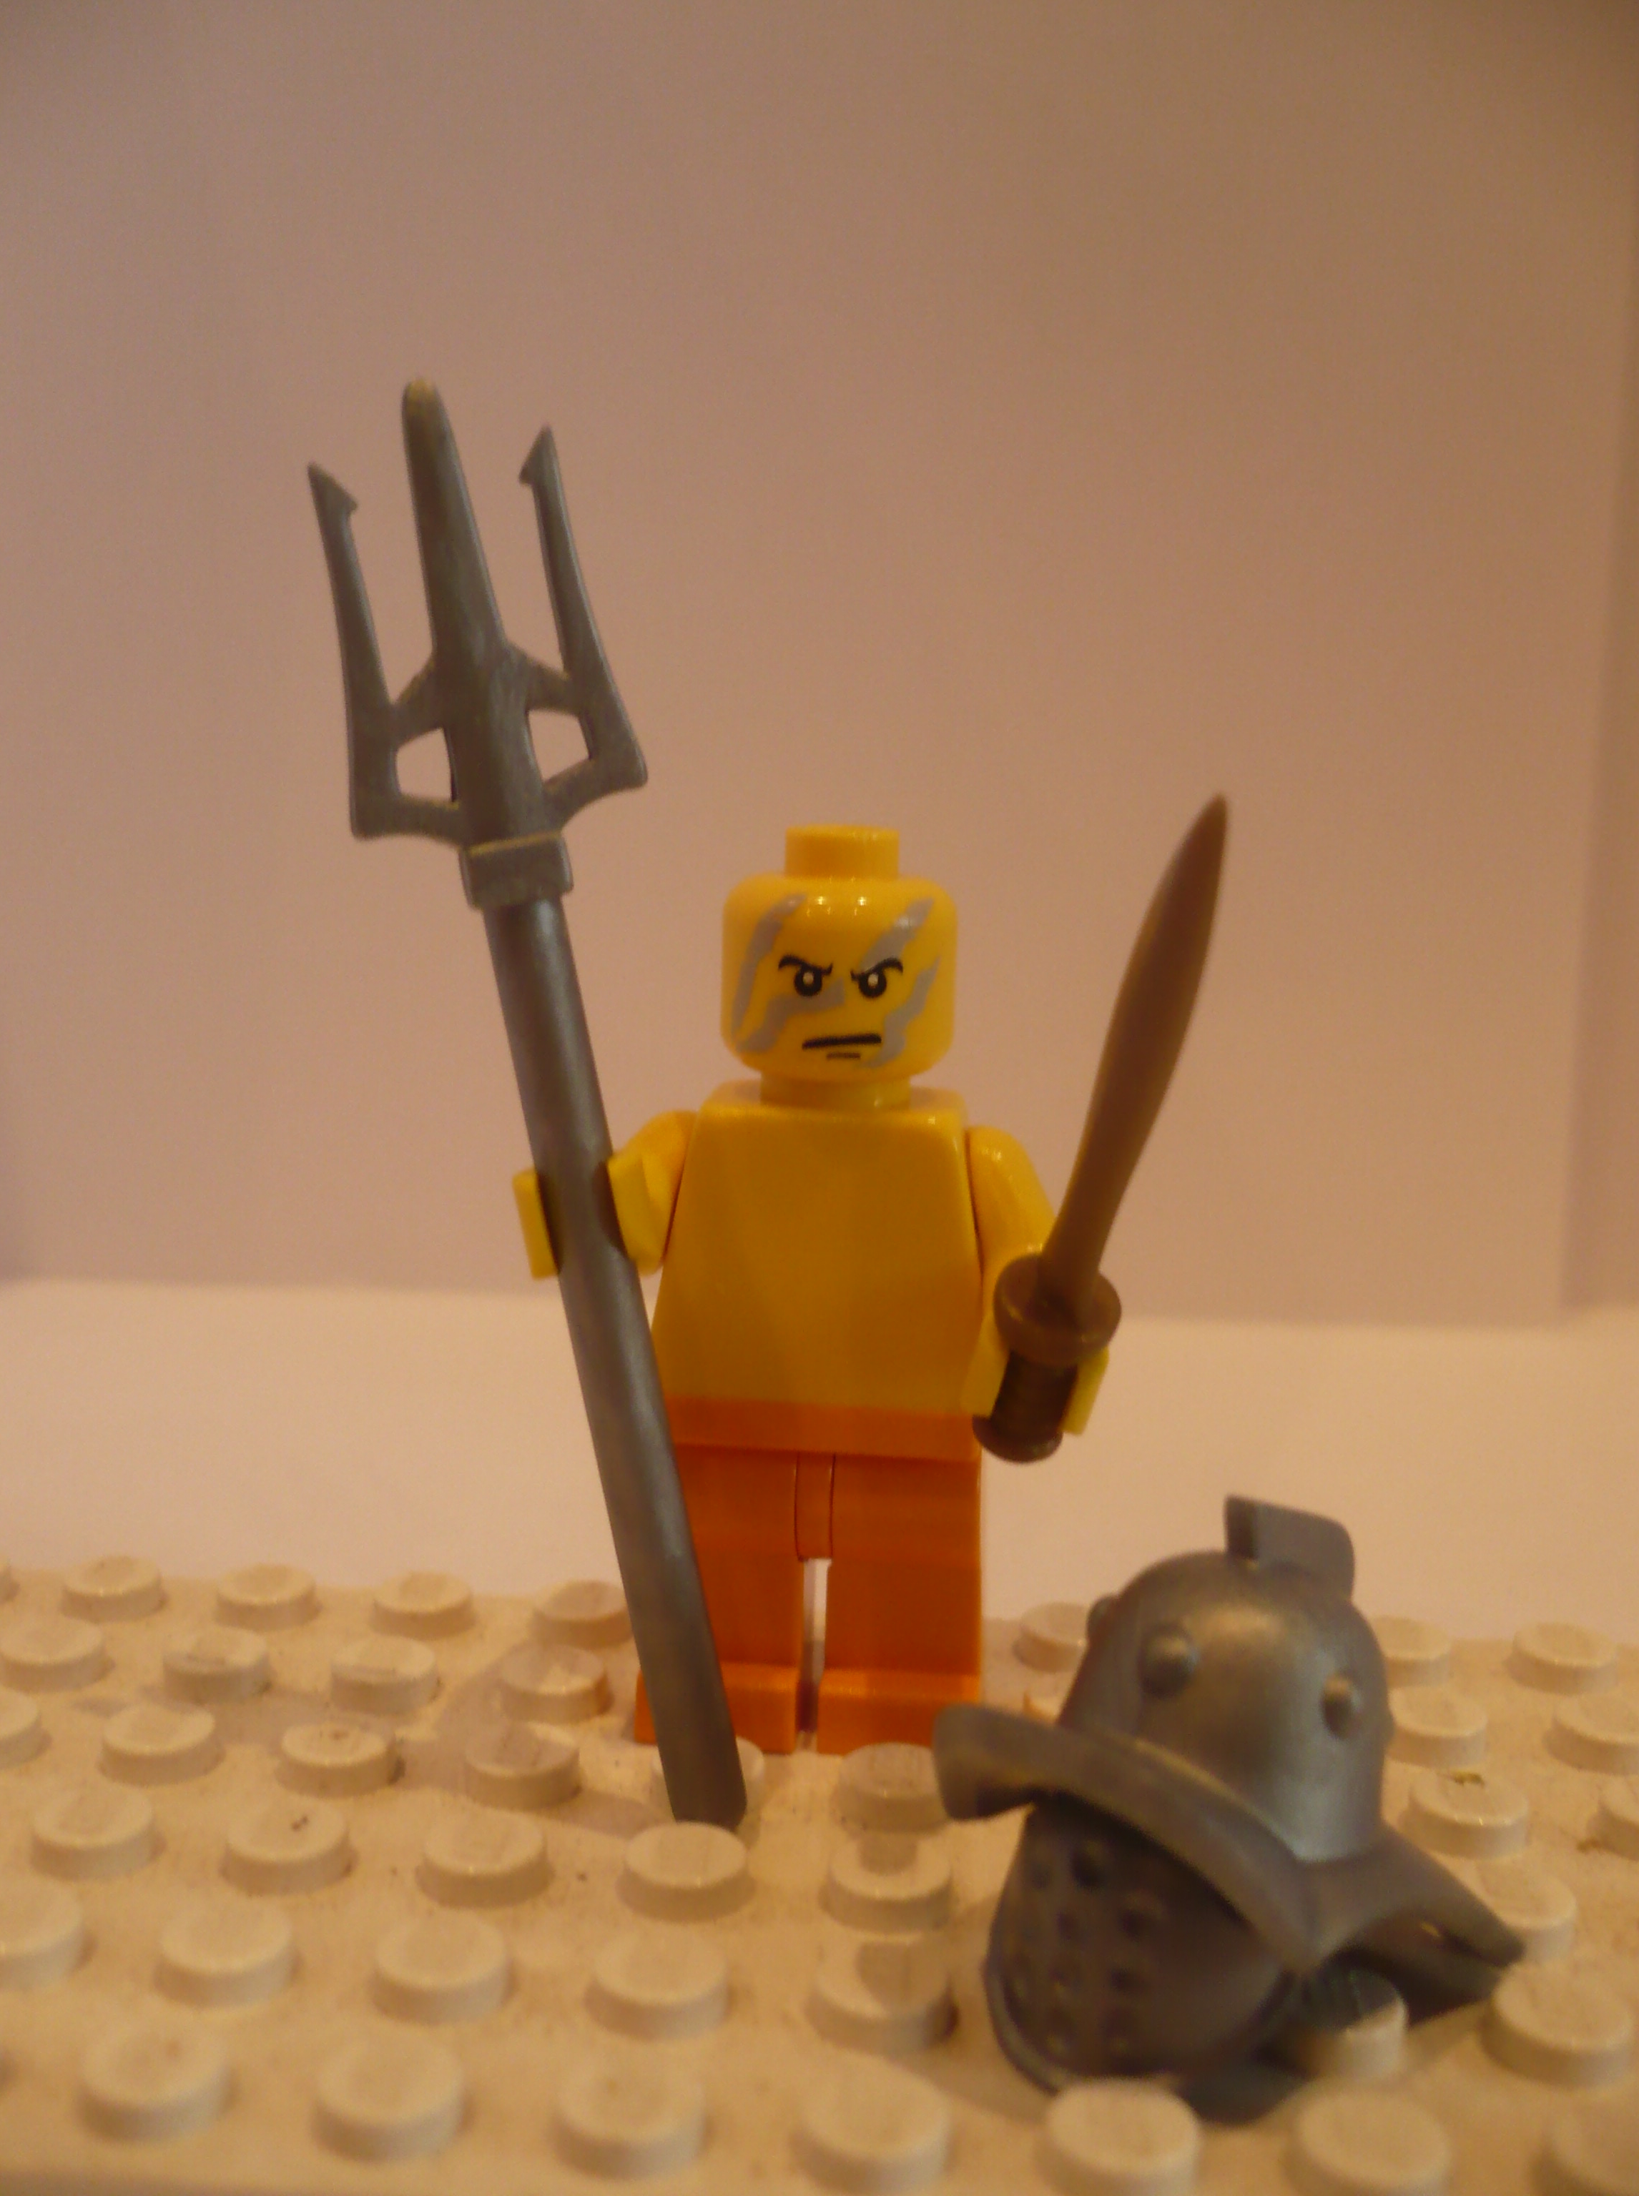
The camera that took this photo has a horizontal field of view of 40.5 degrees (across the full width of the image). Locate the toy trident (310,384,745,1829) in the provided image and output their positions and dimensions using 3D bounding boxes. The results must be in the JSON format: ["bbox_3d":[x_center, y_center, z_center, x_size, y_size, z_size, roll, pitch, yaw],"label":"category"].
[{"bbox_3d":[-0.010,0.002,0.089,0.012,0.060,0.004,-12,6,-11],"label":"toy trident"}]

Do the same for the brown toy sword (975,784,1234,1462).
[{"bbox_3d":[0.011,0.002,0.083,0.005,0.030,0.005,10,34,-4],"label":"brown toy sword"}]

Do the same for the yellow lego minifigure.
[{"bbox_3d":[0.000,0.010,0.096,0.024,0.040,0.018,2,10,3],"label":"yellow lego minifigure"}]

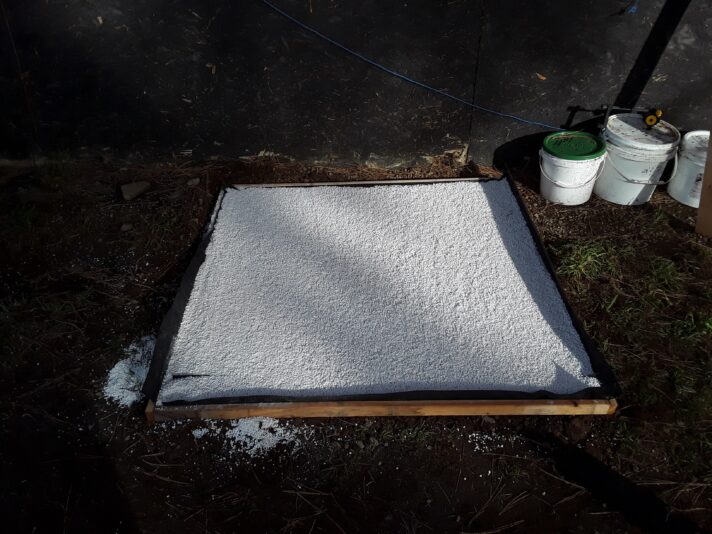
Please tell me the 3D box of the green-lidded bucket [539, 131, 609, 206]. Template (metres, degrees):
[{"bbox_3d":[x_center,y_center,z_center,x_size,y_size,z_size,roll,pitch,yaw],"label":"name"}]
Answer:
[{"bbox_3d":[0.952,-0.434,2.561,0.270,0.232,0.265,0,38,0],"label":"green-lidded bucket"}]

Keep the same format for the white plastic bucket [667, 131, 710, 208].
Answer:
[{"bbox_3d":[1.533,-0.421,2.521,0.268,0.255,0.265,0,38,0],"label":"white plastic bucket"}]

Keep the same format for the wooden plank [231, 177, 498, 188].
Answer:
[{"bbox_3d":[0.048,-0.367,2.663,1.270,0.050,0.025,-1,38,-1],"label":"wooden plank"}]

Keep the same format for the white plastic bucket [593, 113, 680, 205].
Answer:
[{"bbox_3d":[1.219,-0.467,2.536,0.302,0.308,0.298,0,38,0],"label":"white plastic bucket"}]

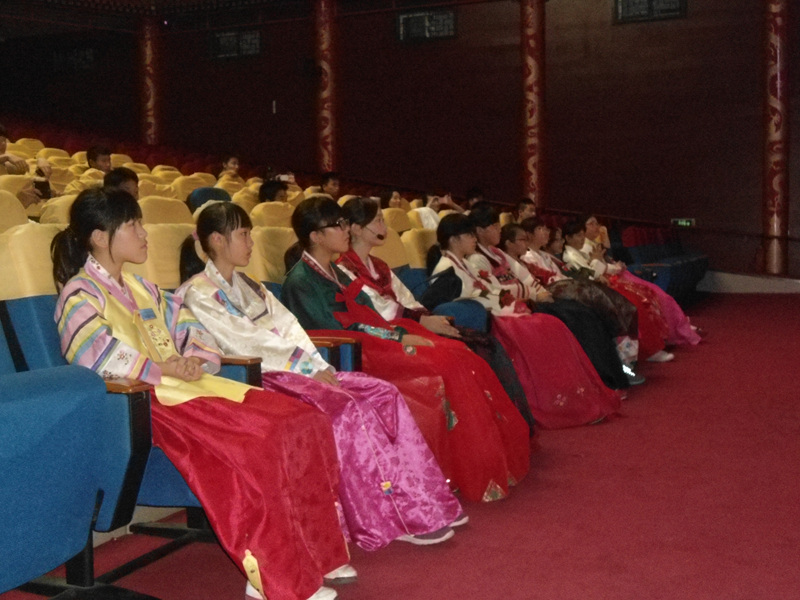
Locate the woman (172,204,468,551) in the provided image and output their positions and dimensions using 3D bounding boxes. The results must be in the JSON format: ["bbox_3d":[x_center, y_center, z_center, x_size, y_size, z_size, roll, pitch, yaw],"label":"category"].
[{"bbox_3d":[-0.266,0.234,3.611,0.960,1.180,0.530,0,4,17],"label":"woman"}]

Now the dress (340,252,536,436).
[{"bbox_3d":[0.190,0.261,4.638,0.900,0.970,0.580,0,4,17],"label":"dress"}]

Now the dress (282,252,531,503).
[{"bbox_3d":[-0.026,0.272,4.237,0.930,0.920,0.580,2,4,24],"label":"dress"}]

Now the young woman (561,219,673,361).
[{"bbox_3d":[1.791,-0.084,8.485,0.920,1.170,0.520,0,4,17],"label":"young woman"}]

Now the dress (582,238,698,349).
[{"bbox_3d":[2.181,-0.058,9.279,0.940,0.990,0.580,0,4,17],"label":"dress"}]

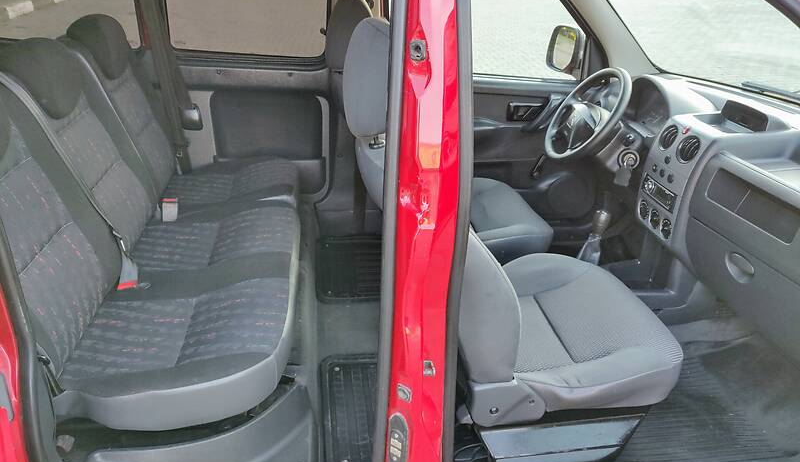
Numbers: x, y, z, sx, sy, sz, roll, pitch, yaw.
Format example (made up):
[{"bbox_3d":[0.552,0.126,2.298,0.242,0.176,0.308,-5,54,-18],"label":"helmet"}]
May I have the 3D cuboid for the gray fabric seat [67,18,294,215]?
[{"bbox_3d":[-0.726,-0.361,2.011,0.740,0.714,0.449,0,26,-8],"label":"gray fabric seat"}]

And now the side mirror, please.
[{"bbox_3d":[0.750,-0.804,2.555,0.122,0.219,0.194,-6,28,-19],"label":"side mirror"}]

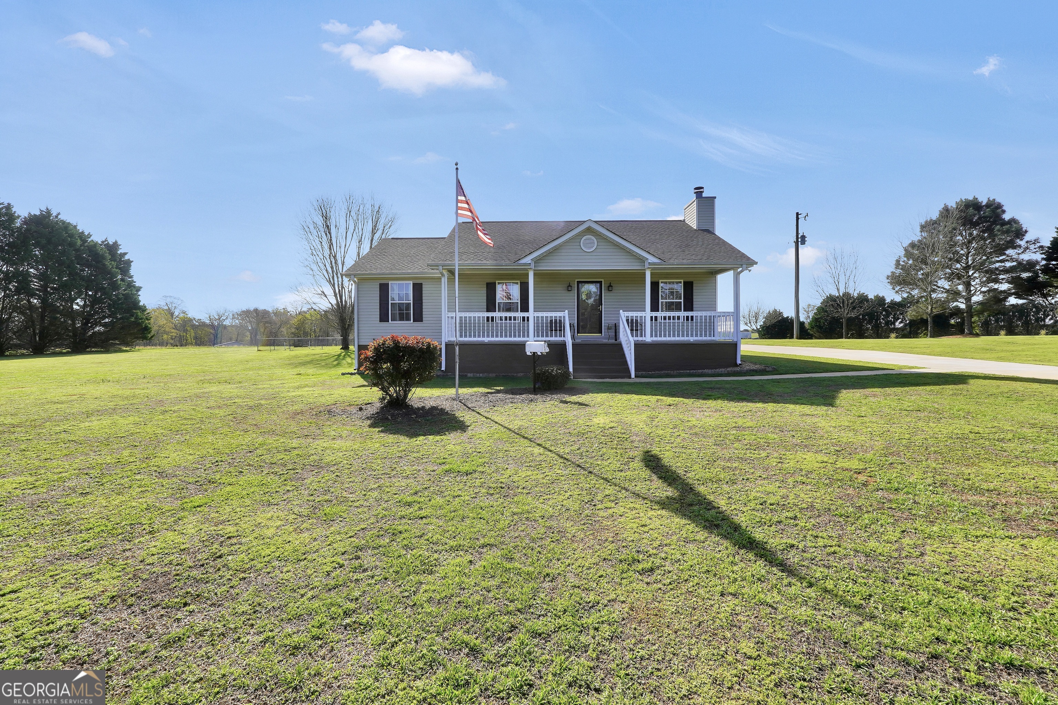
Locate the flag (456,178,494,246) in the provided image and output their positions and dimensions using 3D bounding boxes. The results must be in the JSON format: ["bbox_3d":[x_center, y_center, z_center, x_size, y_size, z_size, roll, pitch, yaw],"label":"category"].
[{"bbox_3d":[-1.080,-2.850,9.000,0.850,1.320,0.270,-1,2,-27],"label":"flag"}]

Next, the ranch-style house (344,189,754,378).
[{"bbox_3d":[0.370,-3.100,18.200,13.900,7.200,10.400,0,2,1],"label":"ranch-style house"}]

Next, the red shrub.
[{"bbox_3d":[-2.520,0.340,8.650,1.620,1.380,1.500,0,2,0],"label":"red shrub"}]

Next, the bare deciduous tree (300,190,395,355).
[{"bbox_3d":[-16.200,-7.200,39.500,8.800,13.900,8.600,0,2,0],"label":"bare deciduous tree"}]

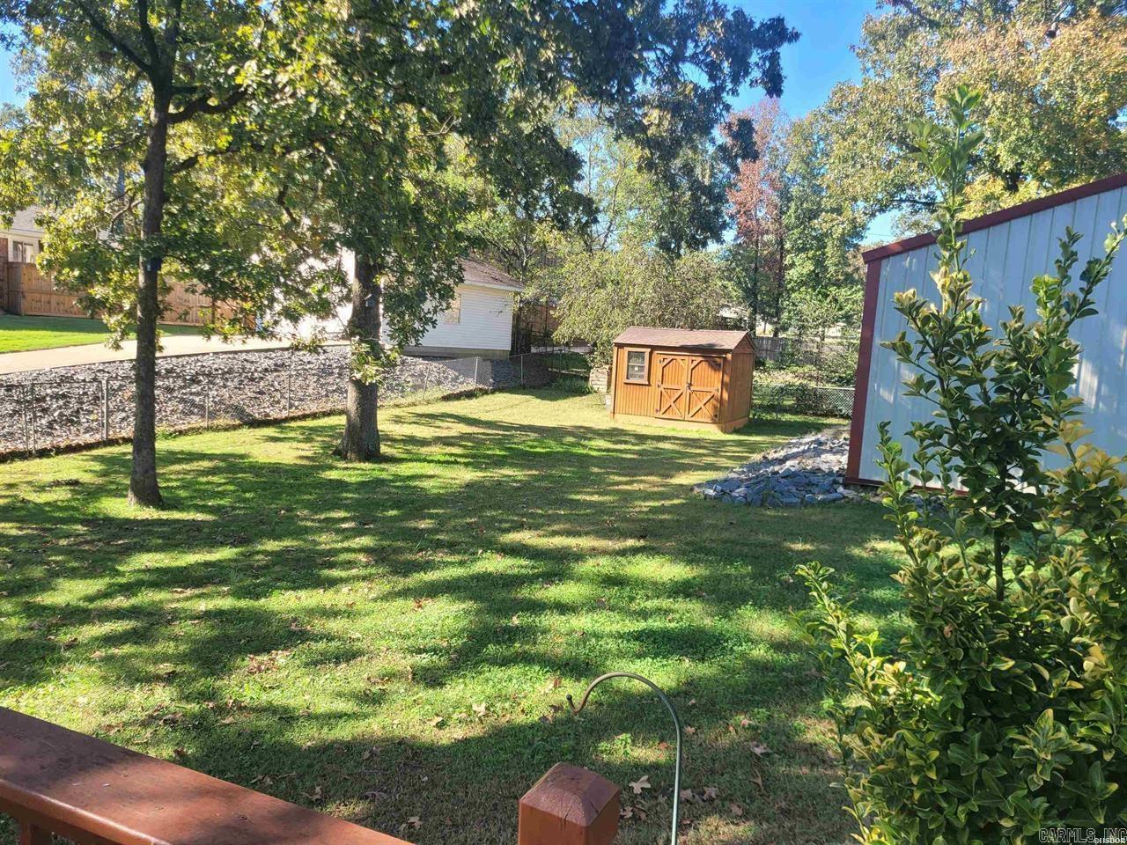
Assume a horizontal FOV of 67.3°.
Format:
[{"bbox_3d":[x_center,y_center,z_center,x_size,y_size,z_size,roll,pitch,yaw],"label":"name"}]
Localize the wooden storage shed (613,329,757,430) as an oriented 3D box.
[{"bbox_3d":[3.738,-1.417,26.233,3.739,2.918,2.741,6,7,26],"label":"wooden storage shed"}]

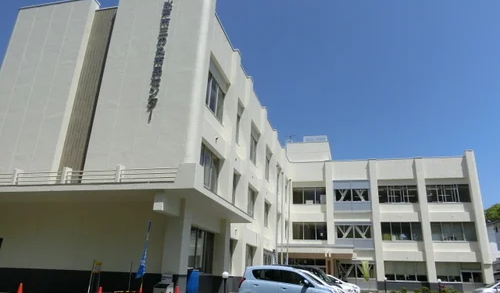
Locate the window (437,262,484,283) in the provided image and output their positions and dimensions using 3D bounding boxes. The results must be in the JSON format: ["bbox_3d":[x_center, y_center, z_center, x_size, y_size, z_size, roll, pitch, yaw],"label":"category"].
[{"bbox_3d":[18.752,11.265,32.306,3.720,1.660,0.130,-3,-20,14],"label":"window"}]

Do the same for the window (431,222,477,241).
[{"bbox_3d":[18.930,7.932,33.469,3.750,1.720,0.130,-3,-20,14],"label":"window"}]

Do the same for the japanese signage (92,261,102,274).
[{"bbox_3d":[-5.297,4.191,12.531,0.310,0.380,0.050,-3,-20,14],"label":"japanese signage"}]

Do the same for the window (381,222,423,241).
[{"bbox_3d":[14.572,8.171,34.573,3.650,1.720,0.130,-3,-20,14],"label":"window"}]

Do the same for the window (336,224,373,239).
[{"bbox_3d":[10.174,8.313,35.263,3.205,1.307,0.150,-3,-20,14],"label":"window"}]

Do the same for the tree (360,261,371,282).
[{"bbox_3d":[10.237,11.045,32.078,0.630,1.720,0.400,-3,-20,14],"label":"tree"}]

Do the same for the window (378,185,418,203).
[{"bbox_3d":[14.712,4.780,35.766,3.650,1.750,0.130,-3,-20,14],"label":"window"}]

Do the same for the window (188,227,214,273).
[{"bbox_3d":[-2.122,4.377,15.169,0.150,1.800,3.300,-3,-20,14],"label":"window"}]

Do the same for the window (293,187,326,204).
[{"bbox_3d":[6.188,5.132,37.805,3.381,1.747,0.150,-3,-20,14],"label":"window"}]

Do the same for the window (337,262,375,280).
[{"bbox_3d":[10.125,11.705,34.064,2.949,1.255,0.150,-3,-20,14],"label":"window"}]

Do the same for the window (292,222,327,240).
[{"bbox_3d":[6.052,8.557,36.617,3.425,1.713,0.150,-3,-20,14],"label":"window"}]

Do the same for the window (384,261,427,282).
[{"bbox_3d":[14.354,11.519,33.318,3.590,1.644,0.150,-3,-20,14],"label":"window"}]

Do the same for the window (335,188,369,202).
[{"bbox_3d":[10.298,4.901,36.450,3.248,1.242,0.150,-3,-20,14],"label":"window"}]

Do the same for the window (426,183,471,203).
[{"bbox_3d":[18.971,4.499,34.583,3.683,1.689,0.150,-3,-20,14],"label":"window"}]

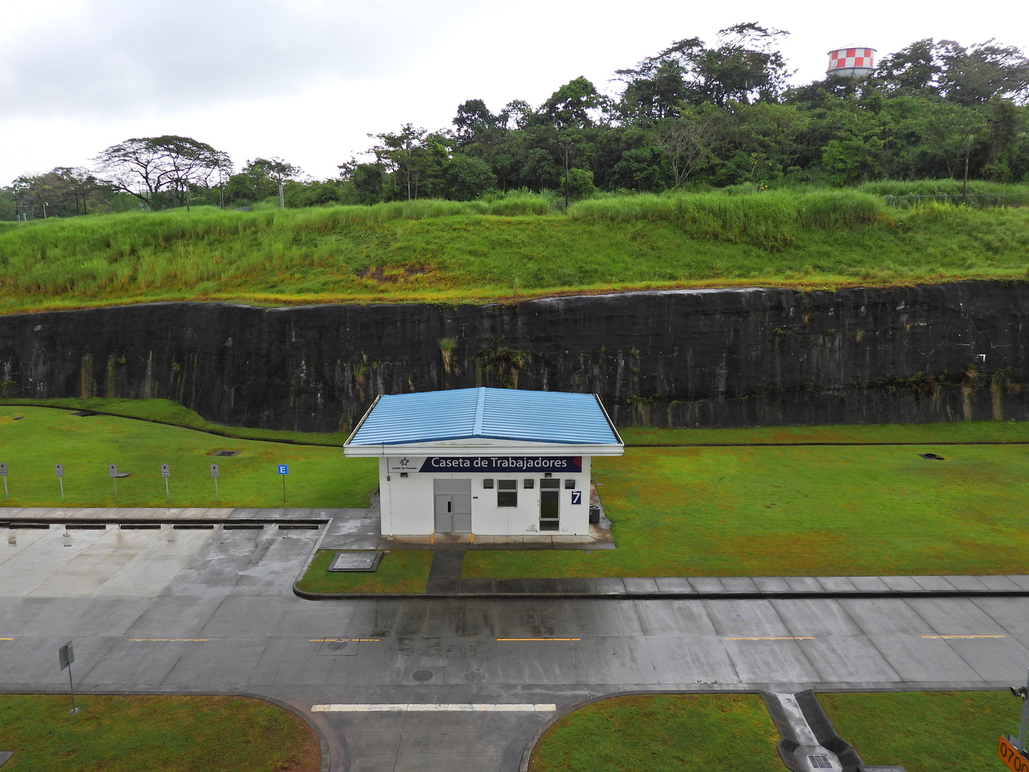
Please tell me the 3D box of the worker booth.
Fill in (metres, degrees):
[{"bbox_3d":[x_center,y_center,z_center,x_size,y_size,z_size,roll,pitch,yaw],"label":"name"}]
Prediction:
[{"bbox_3d":[-1.490,3.820,44.640,12.970,5.430,11.480,0,11,-1],"label":"worker booth"}]

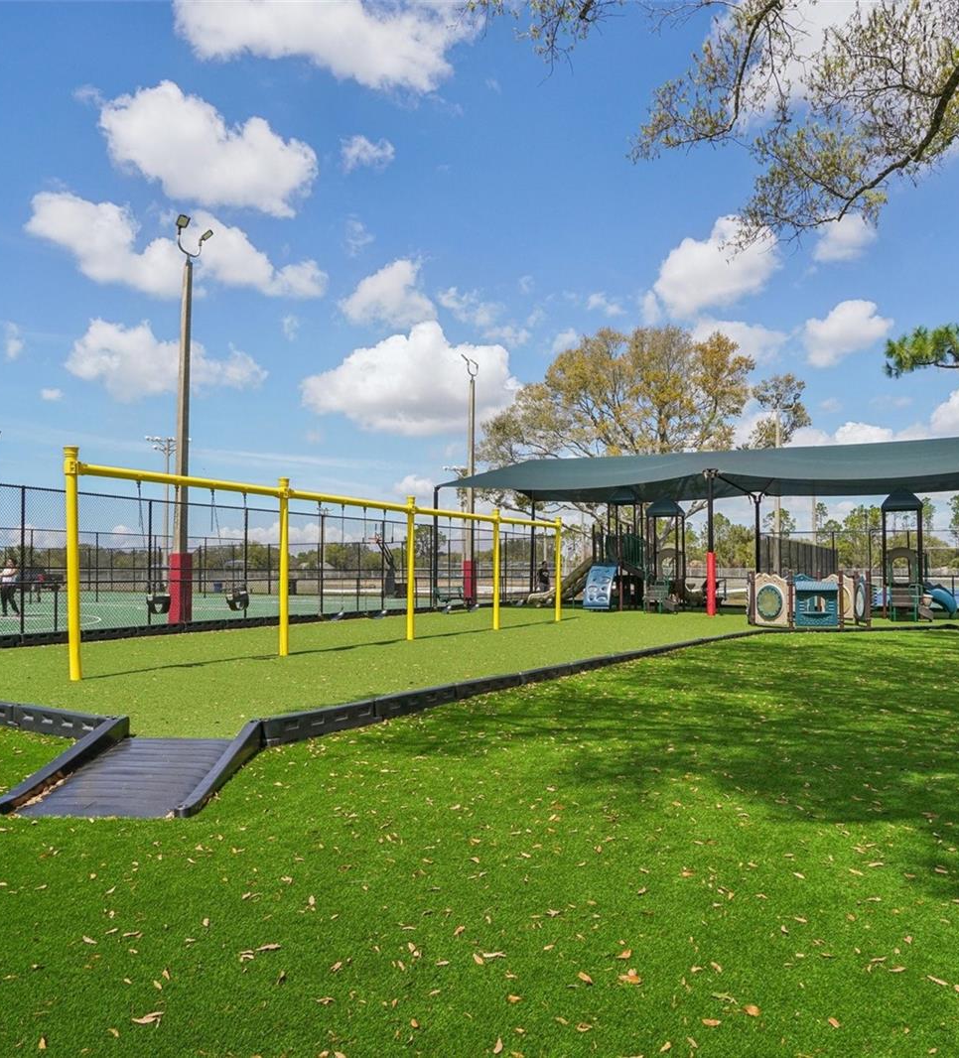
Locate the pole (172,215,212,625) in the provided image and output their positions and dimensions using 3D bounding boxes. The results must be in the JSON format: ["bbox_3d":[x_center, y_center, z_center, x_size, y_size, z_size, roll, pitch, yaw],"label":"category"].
[{"bbox_3d":[-7.936,-3.084,19.469,0.650,11.430,0.950,-3,-5,44],"label":"pole"}]

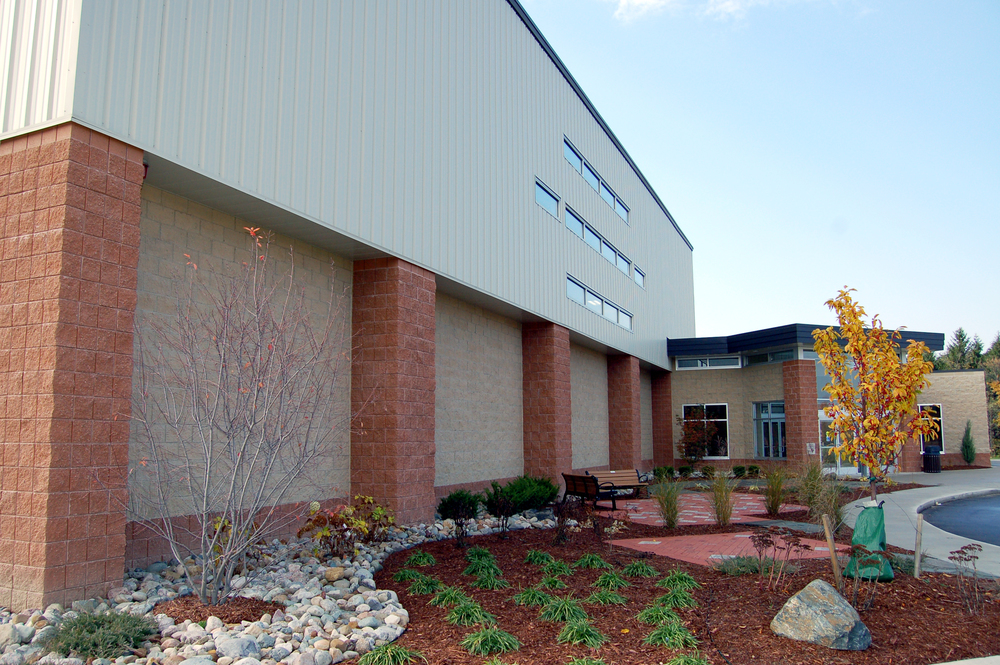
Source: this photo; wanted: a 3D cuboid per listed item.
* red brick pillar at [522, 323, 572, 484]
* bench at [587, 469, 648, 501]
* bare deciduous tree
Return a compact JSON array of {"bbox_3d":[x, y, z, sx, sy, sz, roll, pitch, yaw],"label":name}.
[{"bbox_3d":[1.179,1.881,18.276,0.813,4.040,1.220,-4,-9,23],"label":"red brick pillar"},{"bbox_3d":[3.105,3.911,19.282,1.780,0.780,0.640,5,-10,-32],"label":"bench"},{"bbox_3d":[-2.306,0.680,6.725,2.100,3.350,2.000,2,-9,-18],"label":"bare deciduous tree"}]

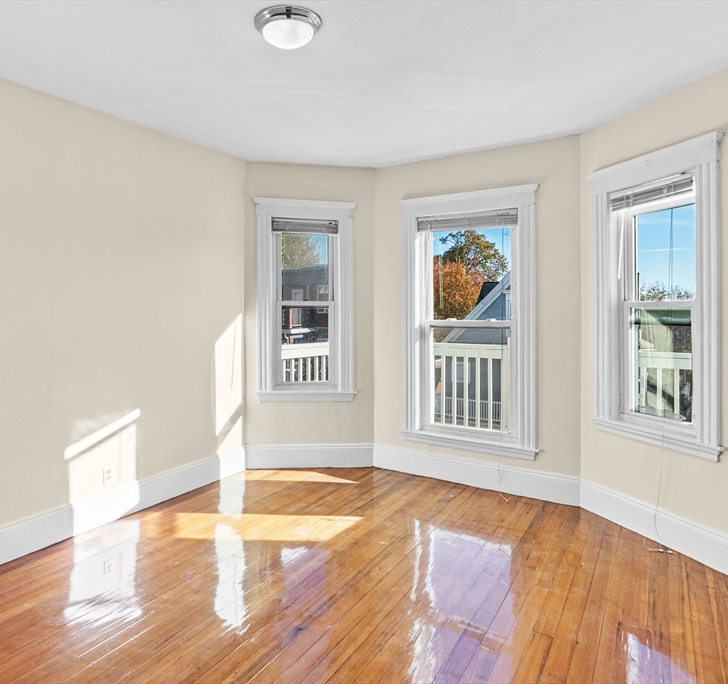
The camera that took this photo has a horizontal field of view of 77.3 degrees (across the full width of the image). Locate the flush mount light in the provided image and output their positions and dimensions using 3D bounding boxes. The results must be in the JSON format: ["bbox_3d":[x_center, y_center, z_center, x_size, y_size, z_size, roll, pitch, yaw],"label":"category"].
[{"bbox_3d":[-0.337,-1.364,2.043,0.300,0.125,0.300,0,2,0],"label":"flush mount light"}]

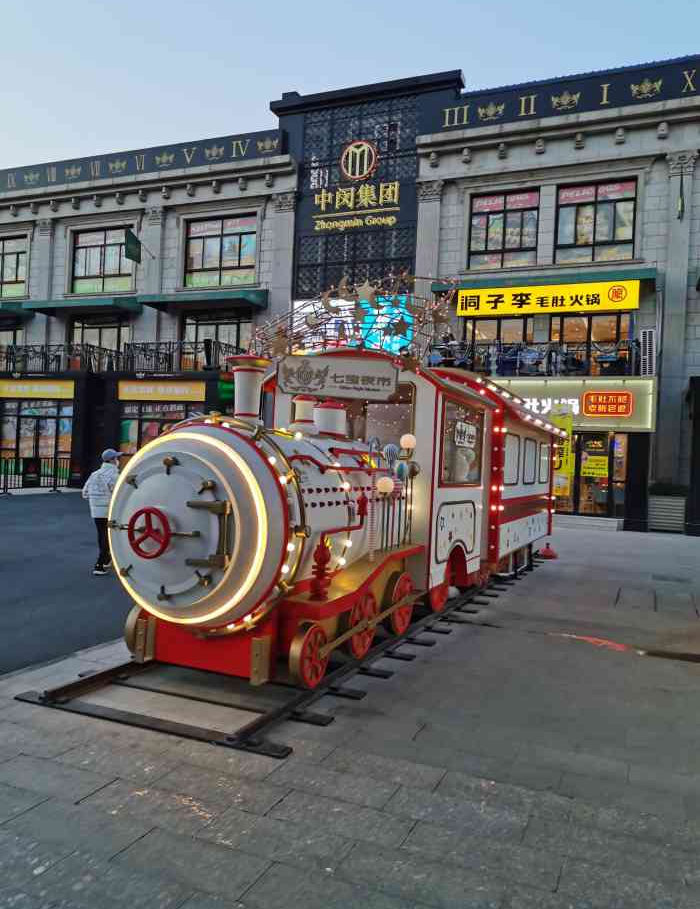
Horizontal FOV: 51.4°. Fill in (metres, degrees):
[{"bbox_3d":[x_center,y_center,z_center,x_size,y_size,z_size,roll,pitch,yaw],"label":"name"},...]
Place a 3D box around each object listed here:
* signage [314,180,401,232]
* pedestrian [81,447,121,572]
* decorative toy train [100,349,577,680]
[{"bbox_3d":[0.194,-9.286,27.194,3.559,1.670,0.150,2,-1,23],"label":"signage"},{"bbox_3d":[-3.371,0.765,10.036,0.560,1.672,0.420,2,-1,27],"label":"pedestrian"},{"bbox_3d":[0.919,0.293,9.458,2.150,2.803,10.498,2,-1,23],"label":"decorative toy train"}]

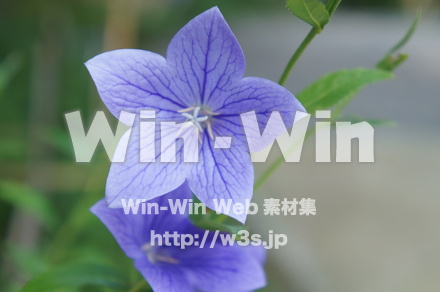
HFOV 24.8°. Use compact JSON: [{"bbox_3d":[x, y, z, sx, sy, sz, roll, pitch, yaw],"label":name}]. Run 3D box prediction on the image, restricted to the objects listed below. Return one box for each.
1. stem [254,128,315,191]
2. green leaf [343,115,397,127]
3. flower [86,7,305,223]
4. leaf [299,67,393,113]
[{"bbox_3d":[0.022,0.004,0.335,0.003,0.030,0.003,44,-3,1],"label":"stem"},{"bbox_3d":[0.051,-0.009,0.345,0.021,0.004,0.009,2,17,-15],"label":"green leaf"},{"bbox_3d":[-0.007,-0.009,0.300,0.065,0.064,0.024,1,3,7],"label":"flower"},{"bbox_3d":[0.042,-0.017,0.328,0.036,0.006,0.013,-22,48,-12],"label":"leaf"}]

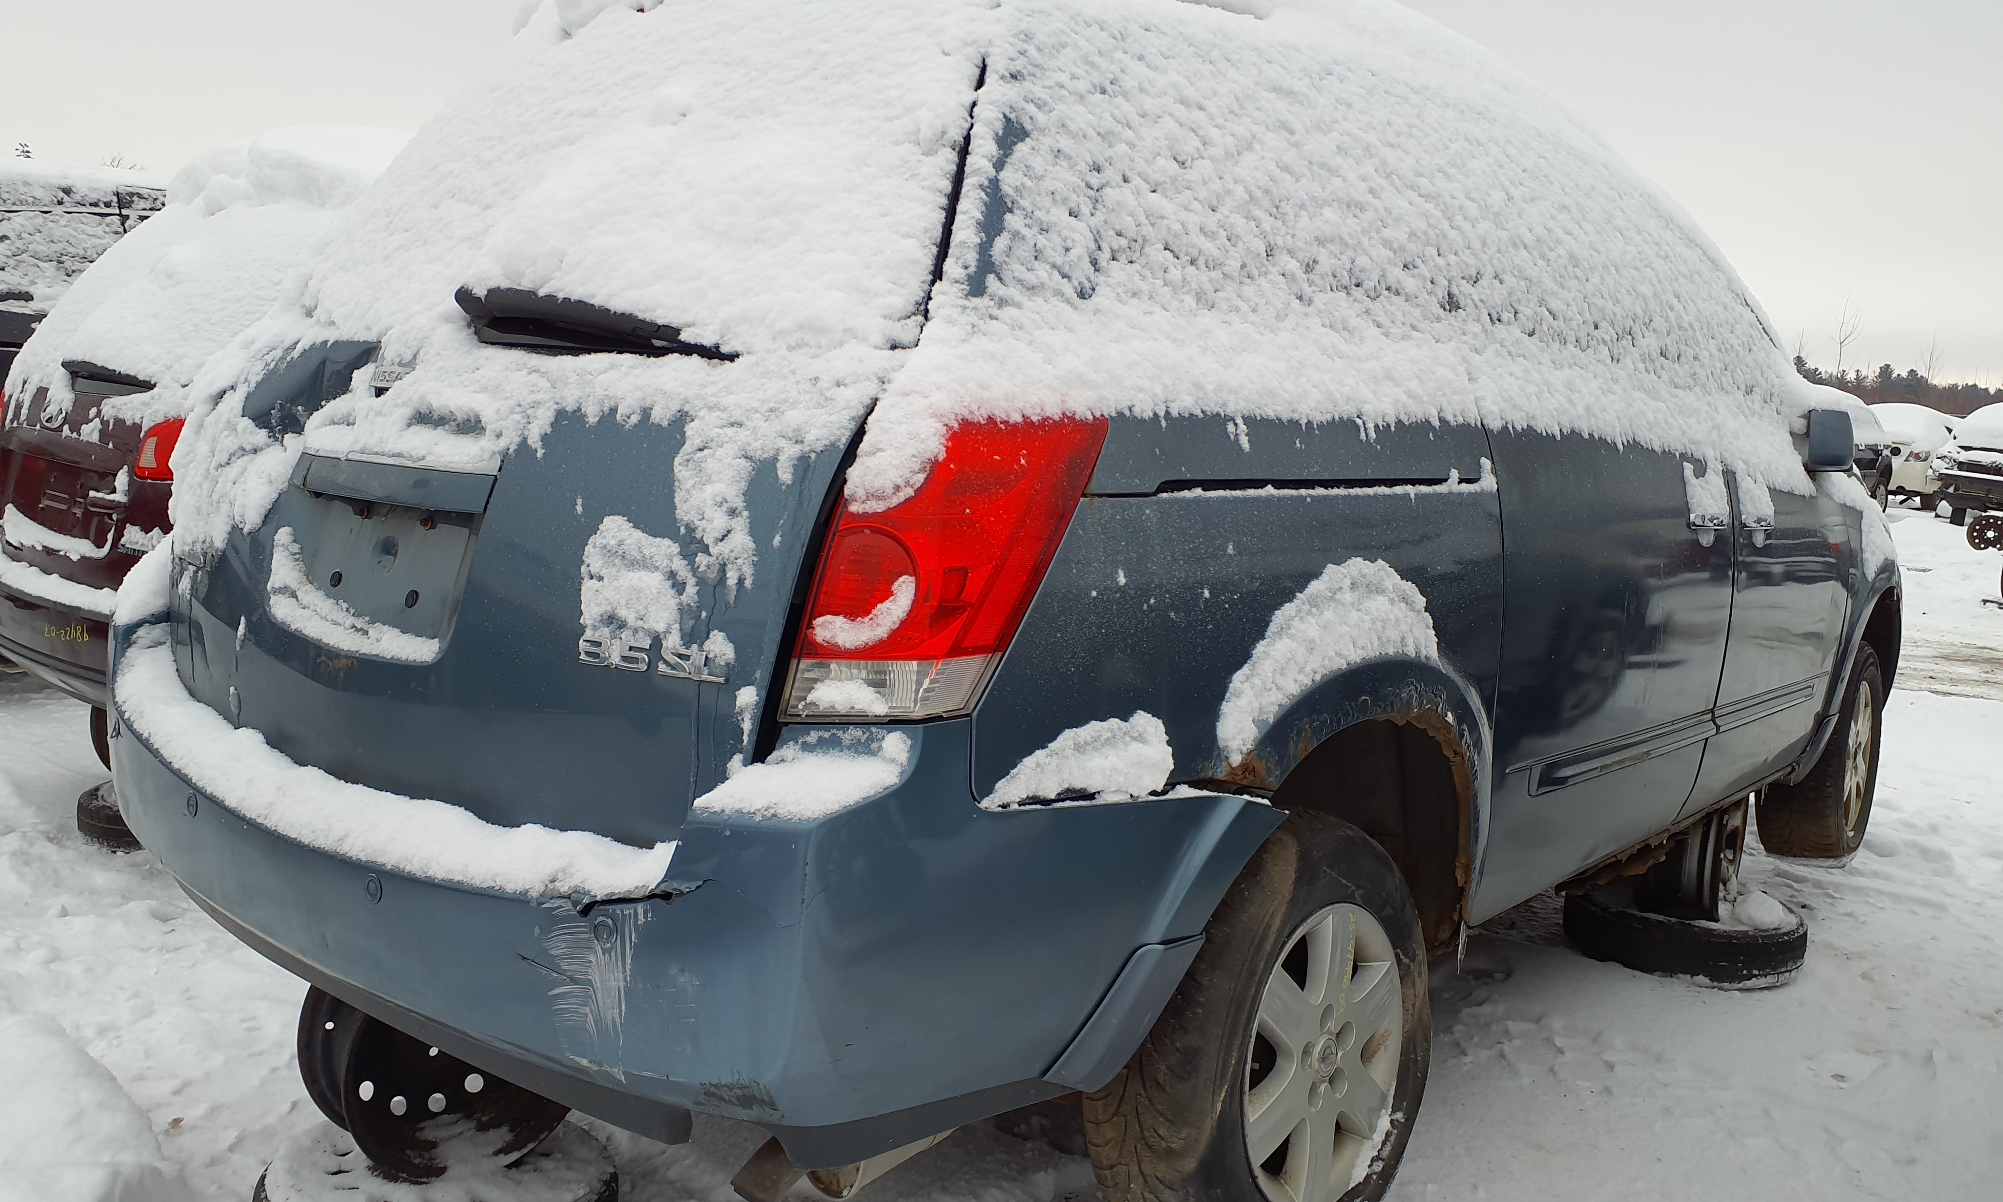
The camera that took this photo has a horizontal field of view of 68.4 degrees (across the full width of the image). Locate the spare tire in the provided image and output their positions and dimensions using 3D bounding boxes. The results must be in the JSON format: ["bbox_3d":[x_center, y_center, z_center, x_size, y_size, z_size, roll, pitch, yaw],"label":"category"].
[{"bbox_3d":[1.710,0.819,3.700,0.556,0.145,0.556,3,7,25],"label":"spare tire"}]

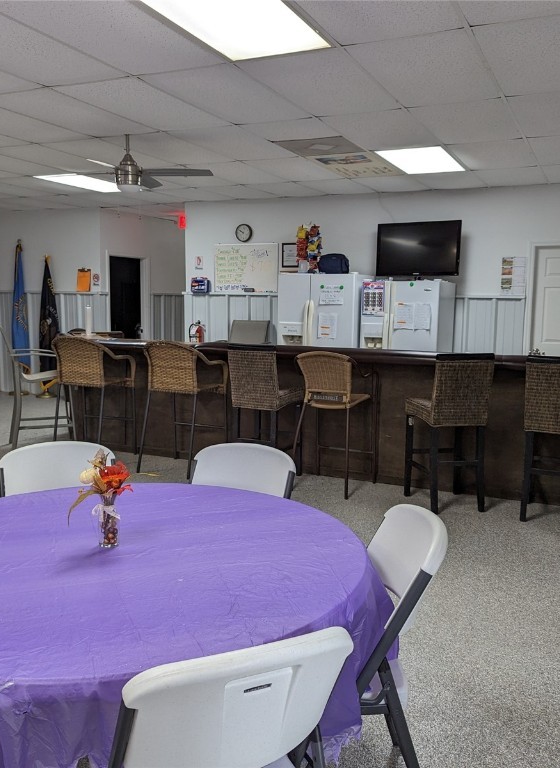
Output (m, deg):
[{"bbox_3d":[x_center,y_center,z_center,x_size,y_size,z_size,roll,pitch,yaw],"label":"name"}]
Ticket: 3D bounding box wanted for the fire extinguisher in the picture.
[{"bbox_3d":[-1.088,-0.575,9.259,0.200,0.510,0.170,4,8,24],"label":"fire extinguisher"}]

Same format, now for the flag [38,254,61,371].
[{"bbox_3d":[-3.257,-0.900,10.035,0.270,1.832,0.190,4,8,24],"label":"flag"}]

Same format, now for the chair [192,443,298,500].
[{"bbox_3d":[-0.242,0.707,2.815,0.470,0.840,0.520,3,7,18],"label":"chair"}]

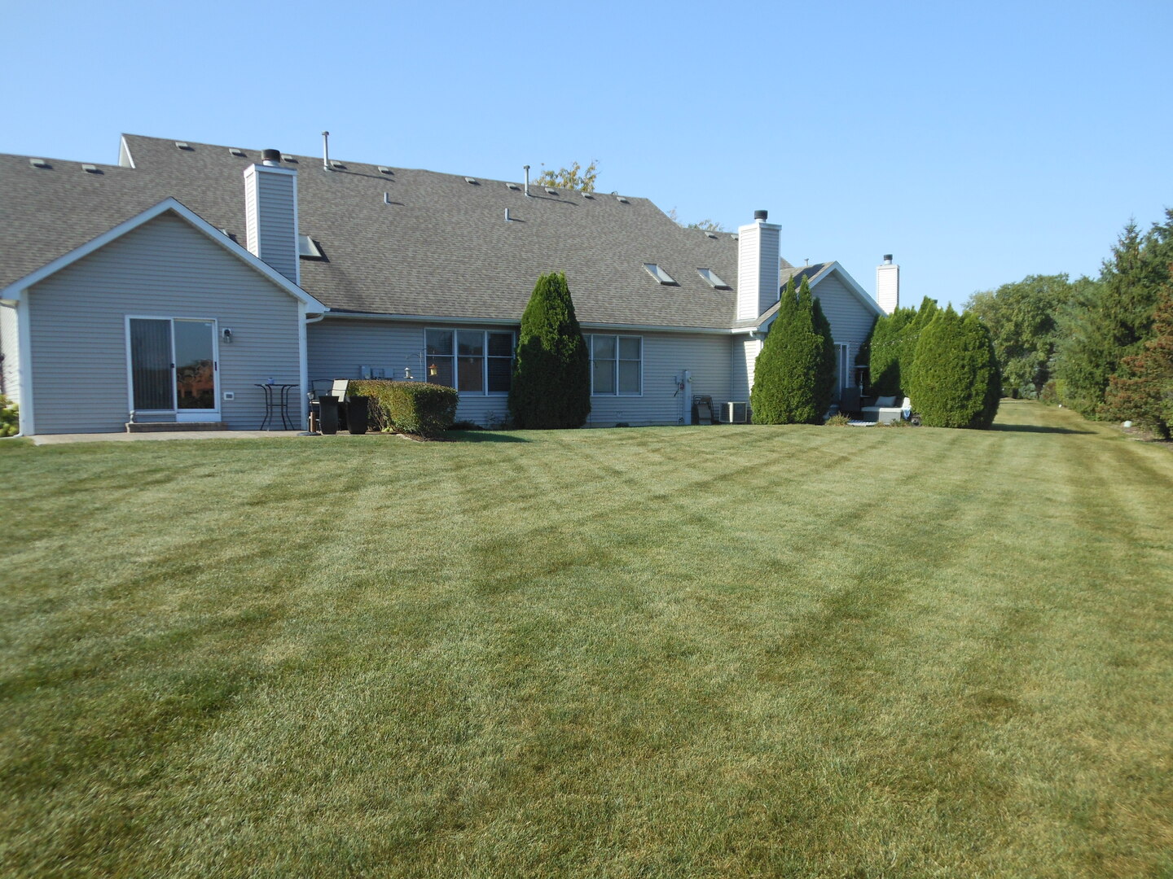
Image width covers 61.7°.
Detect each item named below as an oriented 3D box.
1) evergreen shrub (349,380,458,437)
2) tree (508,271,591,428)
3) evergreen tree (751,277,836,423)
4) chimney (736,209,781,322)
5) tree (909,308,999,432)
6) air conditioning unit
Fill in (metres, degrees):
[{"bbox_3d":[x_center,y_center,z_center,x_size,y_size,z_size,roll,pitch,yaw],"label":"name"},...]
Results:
[{"bbox_3d":[-3.938,-0.663,21.046,1.100,1.120,3.500,-2,3,-31],"label":"evergreen shrub"},{"bbox_3d":[-0.942,-2.213,24.724,2.000,3.900,2.000,0,3,0],"label":"tree"},{"bbox_3d":[5.726,-2.421,27.118,2.300,4.100,2.300,0,3,0],"label":"evergreen tree"},{"bbox_3d":[5.114,-5.114,29.198,0.860,3.250,0.900,-2,3,-31],"label":"chimney"},{"bbox_3d":[9.742,-1.892,25.941,2.400,3.270,2.350,-2,3,-31],"label":"tree"},{"bbox_3d":[4.217,-0.745,28.287,0.580,0.630,0.580,-2,3,-31],"label":"air conditioning unit"}]

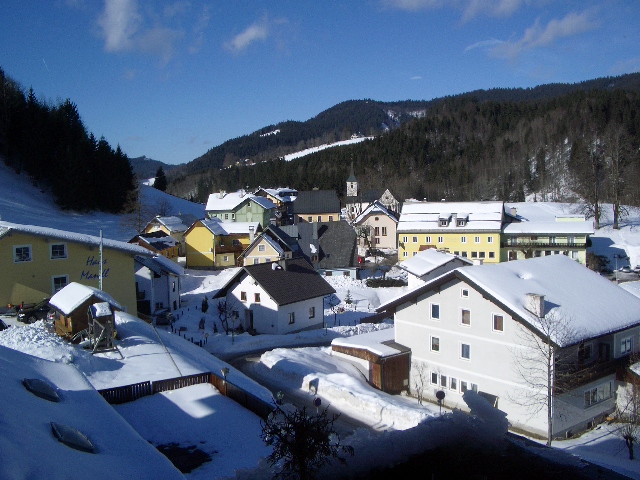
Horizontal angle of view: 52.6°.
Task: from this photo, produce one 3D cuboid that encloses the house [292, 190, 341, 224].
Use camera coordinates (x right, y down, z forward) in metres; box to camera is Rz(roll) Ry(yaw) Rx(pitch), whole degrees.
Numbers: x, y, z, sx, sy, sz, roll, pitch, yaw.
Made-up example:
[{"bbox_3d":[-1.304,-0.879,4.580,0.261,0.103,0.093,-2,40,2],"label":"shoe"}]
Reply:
[{"bbox_3d":[-0.866,-6.477,170.586,11.500,12.200,9.500,-1,4,-4],"label":"house"}]

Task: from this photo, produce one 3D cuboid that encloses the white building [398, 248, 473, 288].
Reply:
[{"bbox_3d":[16.260,5.560,85.778,9.000,8.000,13.000,-1,5,-4],"label":"white building"}]

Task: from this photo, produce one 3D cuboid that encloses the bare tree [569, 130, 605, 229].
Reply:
[{"bbox_3d":[67.130,-15.240,163.000,8.200,24.500,8.200,-1,5,0],"label":"bare tree"}]

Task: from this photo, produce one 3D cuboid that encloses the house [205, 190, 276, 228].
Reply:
[{"bbox_3d":[-20.569,-6.257,168.617,16.000,11.300,10.500,0,4,14],"label":"house"}]

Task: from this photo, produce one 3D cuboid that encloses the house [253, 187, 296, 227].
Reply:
[{"bbox_3d":[-12.332,-7.918,168.000,11.000,11.000,11.500,2,5,30],"label":"house"}]

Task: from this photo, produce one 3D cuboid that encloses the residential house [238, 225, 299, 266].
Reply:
[{"bbox_3d":[-7.708,1.120,123.523,11.500,8.900,9.500,2,5,28],"label":"residential house"}]

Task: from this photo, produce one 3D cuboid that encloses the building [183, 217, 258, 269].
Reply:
[{"bbox_3d":[-21.086,0.047,137.906,9.800,10.000,12.200,3,6,40],"label":"building"}]

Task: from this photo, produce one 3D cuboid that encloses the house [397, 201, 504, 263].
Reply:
[{"bbox_3d":[29.028,-2.003,145.801,22.000,12.600,12.000,0,5,13],"label":"house"}]

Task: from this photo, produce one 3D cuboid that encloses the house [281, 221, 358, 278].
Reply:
[{"bbox_3d":[0.034,1.816,123.647,14.500,10.400,12.000,0,4,3],"label":"house"}]

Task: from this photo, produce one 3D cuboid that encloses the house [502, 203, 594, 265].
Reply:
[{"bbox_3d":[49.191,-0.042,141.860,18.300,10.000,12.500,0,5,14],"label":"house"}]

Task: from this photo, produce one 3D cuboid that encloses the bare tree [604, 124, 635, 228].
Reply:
[{"bbox_3d":[77.075,-16.324,167.084,8.300,27.000,8.300,-1,4,0],"label":"bare tree"}]

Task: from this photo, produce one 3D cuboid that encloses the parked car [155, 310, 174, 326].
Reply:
[{"bbox_3d":[-18.622,9.341,77.000,1.800,1.550,4.300,-1,5,-4],"label":"parked car"}]

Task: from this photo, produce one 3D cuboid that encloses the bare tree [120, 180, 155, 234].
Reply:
[{"bbox_3d":[-39.448,-6.959,139.593,7.200,12.000,7.200,-1,4,0],"label":"bare tree"}]

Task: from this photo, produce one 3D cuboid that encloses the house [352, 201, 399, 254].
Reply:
[{"bbox_3d":[13.453,-2.200,154.542,11.000,13.500,12.000,-1,4,2],"label":"house"}]

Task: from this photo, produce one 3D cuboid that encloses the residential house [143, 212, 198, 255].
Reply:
[{"bbox_3d":[-35.931,-1.221,151.884,7.600,9.000,11.000,0,5,14],"label":"residential house"}]

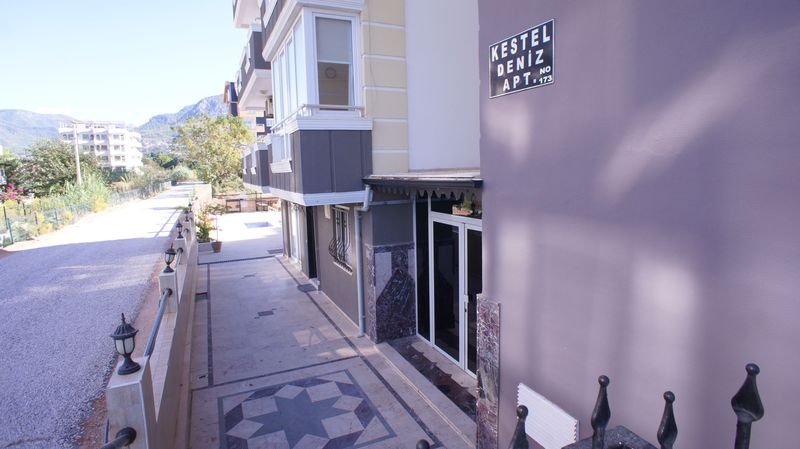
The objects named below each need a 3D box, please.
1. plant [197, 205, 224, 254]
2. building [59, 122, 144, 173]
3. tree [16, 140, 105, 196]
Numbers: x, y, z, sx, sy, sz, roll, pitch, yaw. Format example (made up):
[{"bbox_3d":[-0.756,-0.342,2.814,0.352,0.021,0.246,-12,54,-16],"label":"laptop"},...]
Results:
[{"bbox_3d":[-6.518,0.208,17.417,0.820,1.500,0.750,-5,8,-21],"label":"plant"},{"bbox_3d":[-83.105,-20.756,141.718,17.000,13.927,14.000,-5,8,-21],"label":"building"},{"bbox_3d":[-26.690,-4.324,40.000,5.600,4.500,5.200,-7,9,-33],"label":"tree"}]

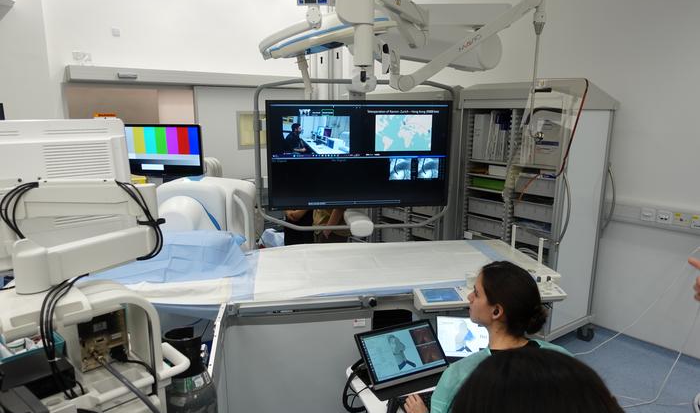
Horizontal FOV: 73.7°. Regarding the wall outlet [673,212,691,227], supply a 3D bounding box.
[{"bbox_3d":[2.345,0.093,3.302,0.015,0.089,0.097,-8,14,-35],"label":"wall outlet"}]

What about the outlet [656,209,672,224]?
[{"bbox_3d":[2.282,0.074,3.386,0.015,0.088,0.095,-8,14,-35],"label":"outlet"}]

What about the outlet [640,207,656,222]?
[{"bbox_3d":[2.220,0.062,3.471,0.015,0.088,0.093,-8,14,-35],"label":"outlet"}]

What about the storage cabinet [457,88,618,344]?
[{"bbox_3d":[1.372,0.064,3.607,0.637,1.962,0.846,-8,14,-35],"label":"storage cabinet"}]

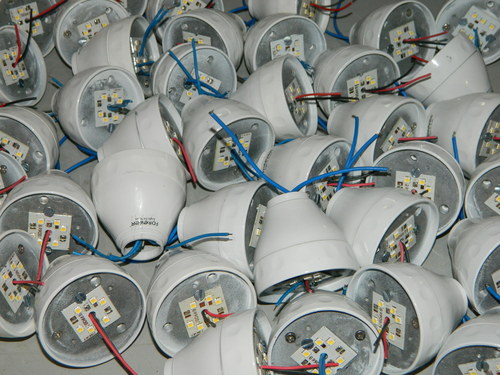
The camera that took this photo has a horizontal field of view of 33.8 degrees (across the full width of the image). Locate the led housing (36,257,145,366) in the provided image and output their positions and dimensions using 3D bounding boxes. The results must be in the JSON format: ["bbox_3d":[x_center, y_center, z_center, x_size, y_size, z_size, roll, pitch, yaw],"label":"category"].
[{"bbox_3d":[-0.097,0.061,0.465,0.060,0.060,0.055,-24,33,-20],"label":"led housing"}]

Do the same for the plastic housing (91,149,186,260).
[{"bbox_3d":[-0.070,0.017,0.529,0.061,0.061,0.055,-6,56,-5],"label":"plastic housing"}]

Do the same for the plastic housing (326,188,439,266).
[{"bbox_3d":[0.077,0.024,0.517,0.061,0.061,0.056,-30,42,-26],"label":"plastic housing"}]

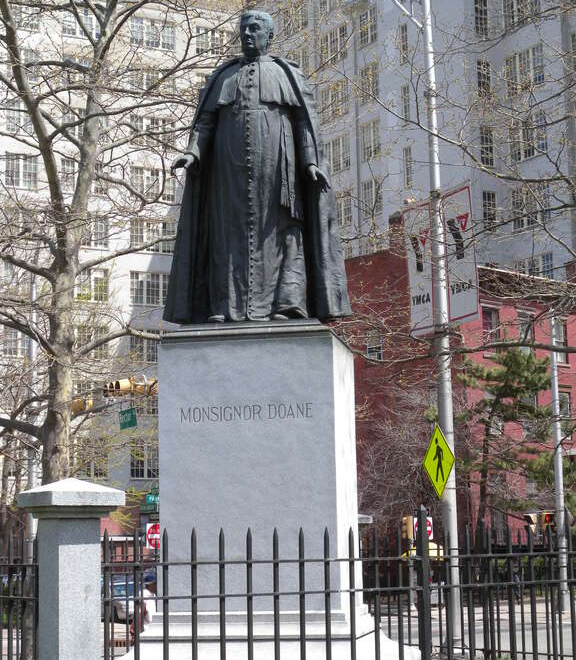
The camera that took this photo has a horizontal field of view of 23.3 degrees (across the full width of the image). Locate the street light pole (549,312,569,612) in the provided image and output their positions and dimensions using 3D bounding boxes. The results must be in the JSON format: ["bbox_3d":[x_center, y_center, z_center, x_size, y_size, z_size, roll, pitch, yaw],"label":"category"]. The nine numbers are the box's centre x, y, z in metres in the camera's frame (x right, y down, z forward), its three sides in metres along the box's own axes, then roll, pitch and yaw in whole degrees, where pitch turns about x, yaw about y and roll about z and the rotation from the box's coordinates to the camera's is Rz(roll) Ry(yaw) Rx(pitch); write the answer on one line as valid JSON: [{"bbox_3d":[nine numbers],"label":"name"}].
[{"bbox_3d":[7.545,3.613,39.153,0.250,8.440,0.250,-1,-9,0],"label":"street light pole"}]

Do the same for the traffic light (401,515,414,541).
[{"bbox_3d":[4.078,6.722,47.500,0.380,0.820,0.300,2,-9,-17],"label":"traffic light"}]

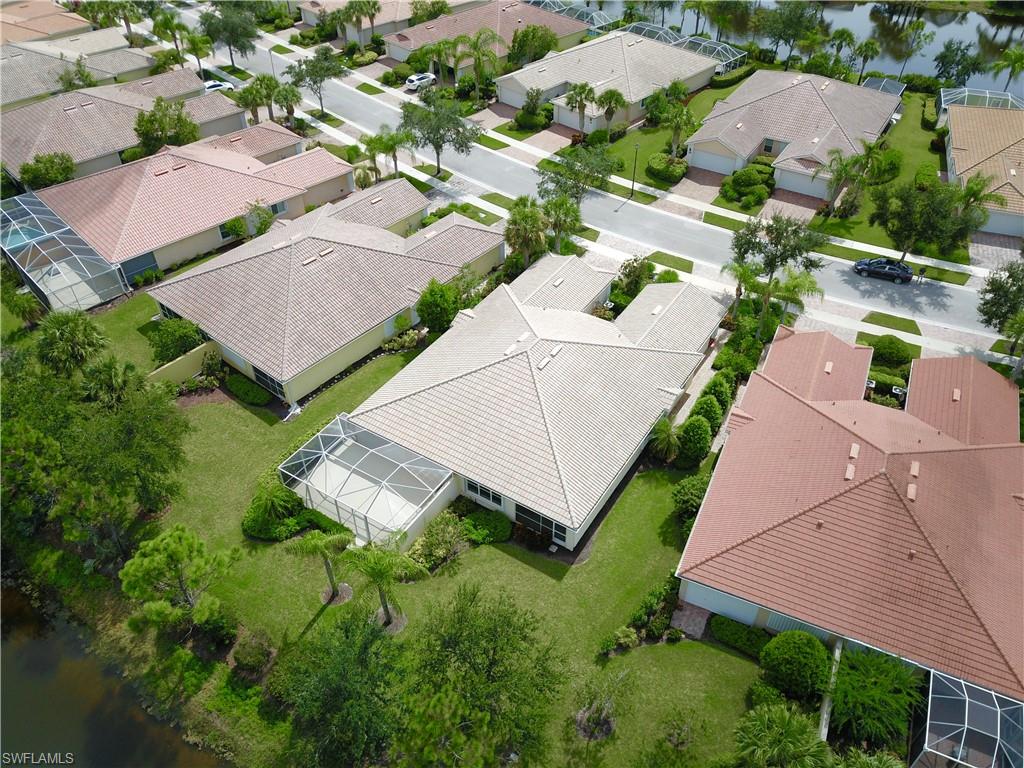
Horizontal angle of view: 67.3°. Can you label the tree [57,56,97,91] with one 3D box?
[{"bbox_3d":[-57.000,-40.609,100.926,4.686,4.304,4.686,0,41,0],"label":"tree"}]

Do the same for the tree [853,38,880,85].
[{"bbox_3d":[45.105,-41.073,98.927,3.160,6.000,3.160,17,44,18],"label":"tree"}]

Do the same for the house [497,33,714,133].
[{"bbox_3d":[12.517,-40.979,99.431,17.450,6.322,25.227,33,51,32],"label":"house"}]

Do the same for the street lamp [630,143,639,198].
[{"bbox_3d":[12.506,-21.637,78.407,0.500,5.800,0.500,-2,41,0],"label":"street lamp"}]

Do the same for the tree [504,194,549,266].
[{"bbox_3d":[1.295,-12.674,65.299,3.700,6.950,3.700,1,41,1],"label":"tree"}]

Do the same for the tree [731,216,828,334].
[{"bbox_3d":[21.227,-9.260,62.000,7.465,8.204,7.465,0,41,0],"label":"tree"}]

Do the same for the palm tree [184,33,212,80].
[{"bbox_3d":[-41.726,-43.816,103.227,3.613,5.956,3.613,0,41,0],"label":"palm tree"}]

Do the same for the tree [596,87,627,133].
[{"bbox_3d":[10.920,-29.711,85.676,3.500,5.840,3.500,5,41,5],"label":"tree"}]

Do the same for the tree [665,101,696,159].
[{"bbox_3d":[18.404,-28.027,85.073,3.424,6.404,3.424,-2,41,0],"label":"tree"}]

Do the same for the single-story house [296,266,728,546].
[{"bbox_3d":[2.199,-0.841,54.653,17.850,6.200,29.000,23,47,25],"label":"single-story house"}]

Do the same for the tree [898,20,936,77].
[{"bbox_3d":[53.368,-44.325,102.727,4.376,8.296,4.376,-2,41,0],"label":"tree"}]

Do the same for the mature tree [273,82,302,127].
[{"bbox_3d":[-26.391,-32.872,91.249,3.426,5.276,3.426,0,41,0],"label":"mature tree"}]

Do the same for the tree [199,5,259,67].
[{"bbox_3d":[-37.672,-46.346,102.639,7.520,7.690,7.520,-13,43,-15],"label":"tree"}]

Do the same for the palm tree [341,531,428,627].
[{"bbox_3d":[-6.608,10.868,40.772,4.345,6.306,4.345,0,41,0],"label":"palm tree"}]

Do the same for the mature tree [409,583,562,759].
[{"bbox_3d":[-1.108,13.844,34.683,6.815,9.857,6.815,0,41,0],"label":"mature tree"}]

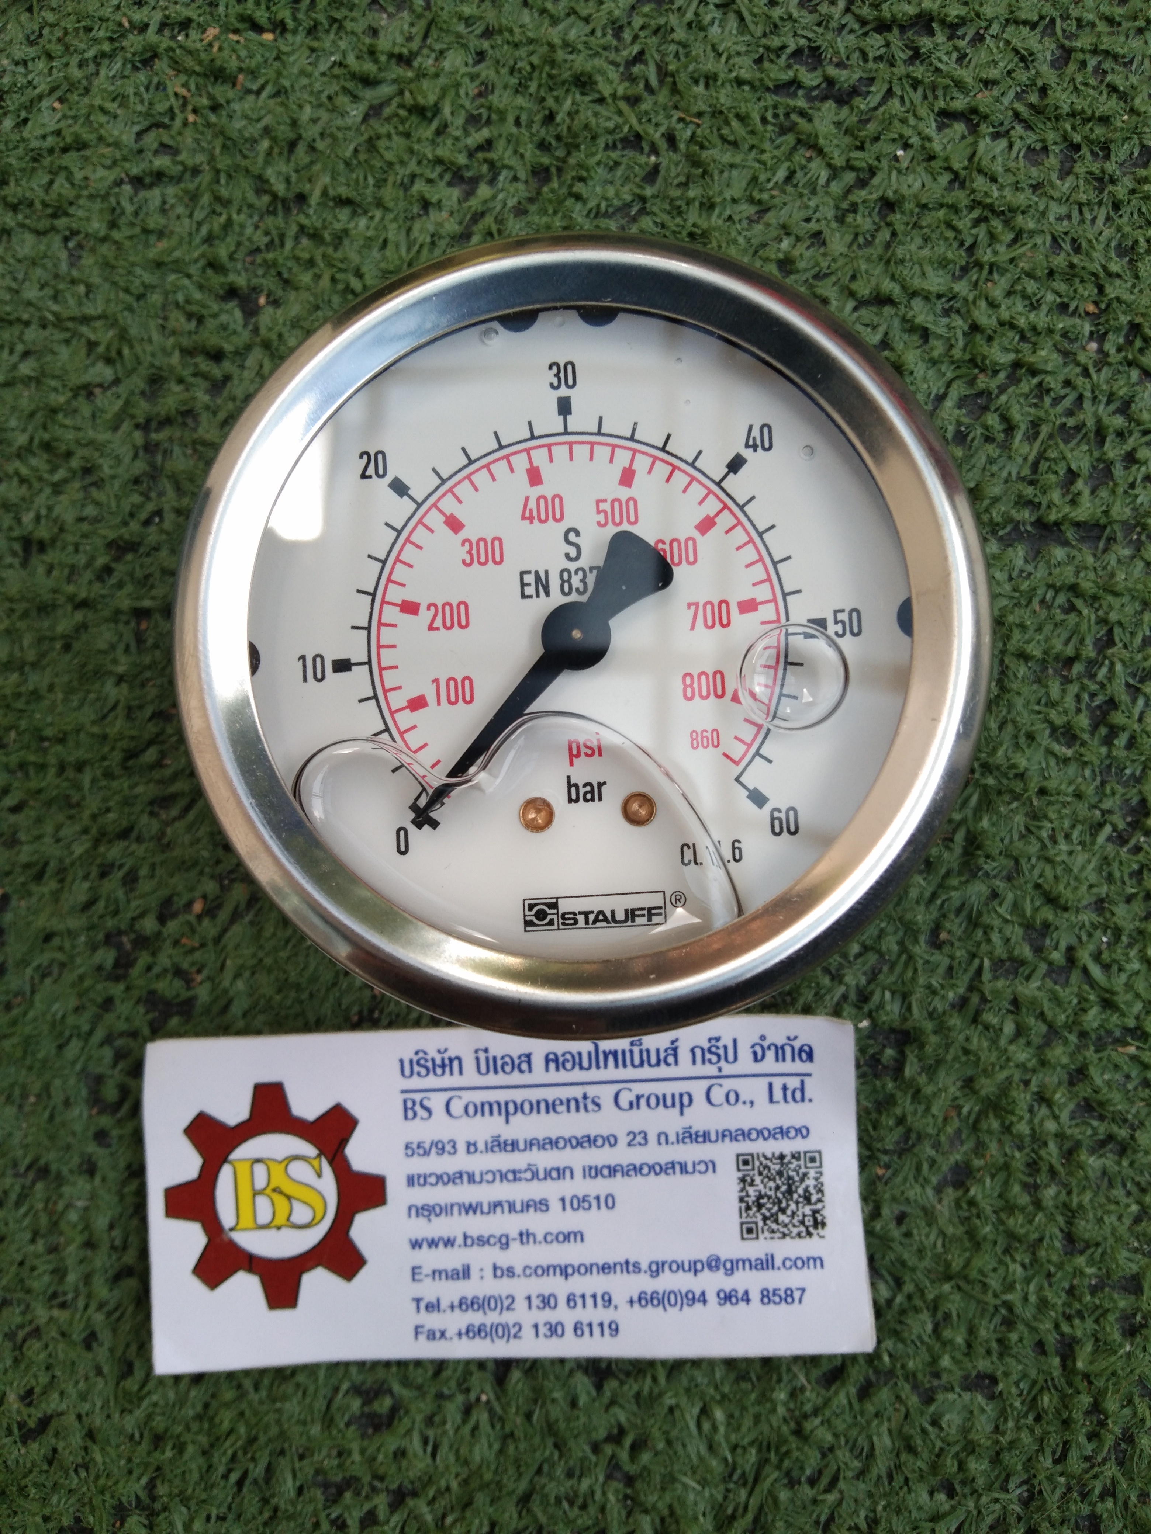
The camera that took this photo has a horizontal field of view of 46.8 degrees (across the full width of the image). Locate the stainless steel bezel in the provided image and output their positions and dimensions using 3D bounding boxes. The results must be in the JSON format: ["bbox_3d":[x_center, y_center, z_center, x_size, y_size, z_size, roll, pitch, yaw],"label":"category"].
[{"bbox_3d":[0.000,-0.011,0.113,0.068,0.016,0.068,-3,84,1],"label":"stainless steel bezel"}]

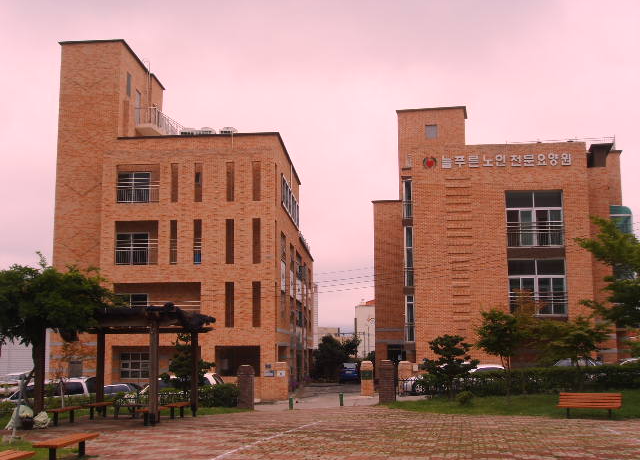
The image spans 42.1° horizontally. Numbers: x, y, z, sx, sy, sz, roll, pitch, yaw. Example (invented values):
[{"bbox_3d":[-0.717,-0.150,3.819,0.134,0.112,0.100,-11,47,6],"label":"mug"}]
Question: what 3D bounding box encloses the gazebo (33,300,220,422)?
[{"bbox_3d":[-5.533,3.894,24.097,4.000,3.120,3.600,-2,-9,10],"label":"gazebo"}]

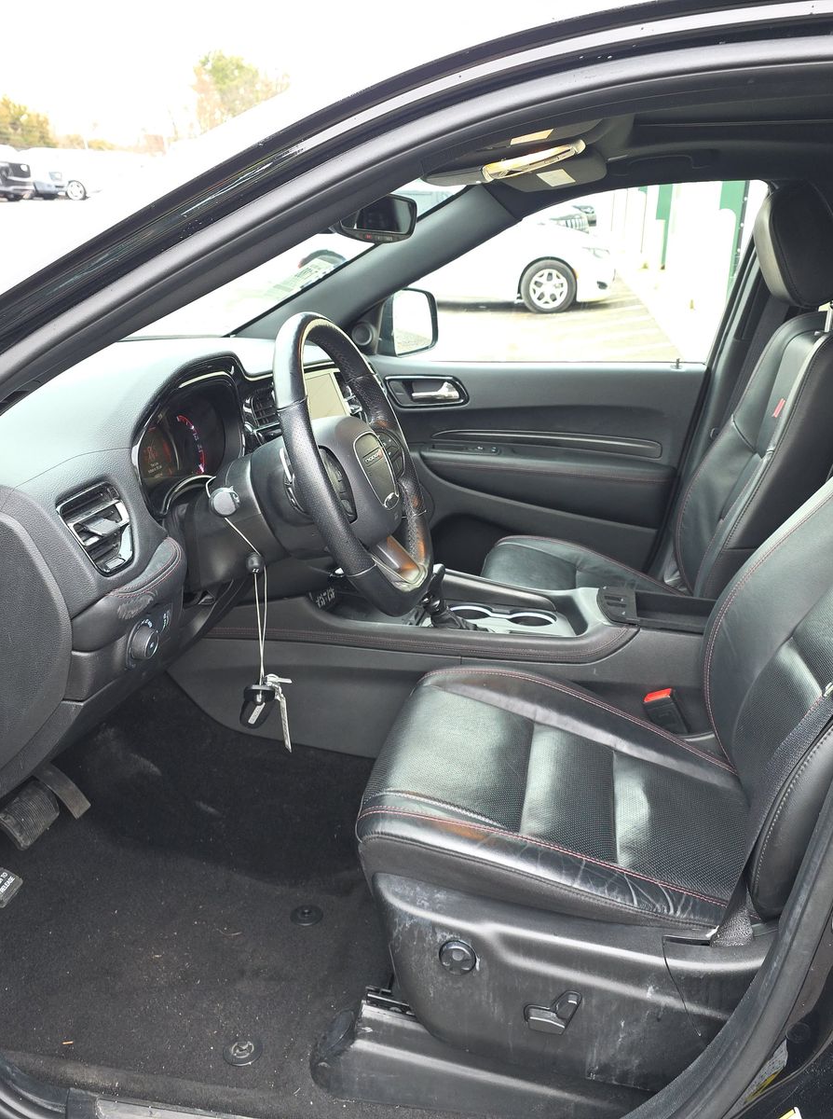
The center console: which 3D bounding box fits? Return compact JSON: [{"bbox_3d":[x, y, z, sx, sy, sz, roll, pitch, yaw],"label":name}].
[{"bbox_3d":[0.123,0.144,1.680,1.050,0.370,0.260,6,21,9],"label":"center console"}]

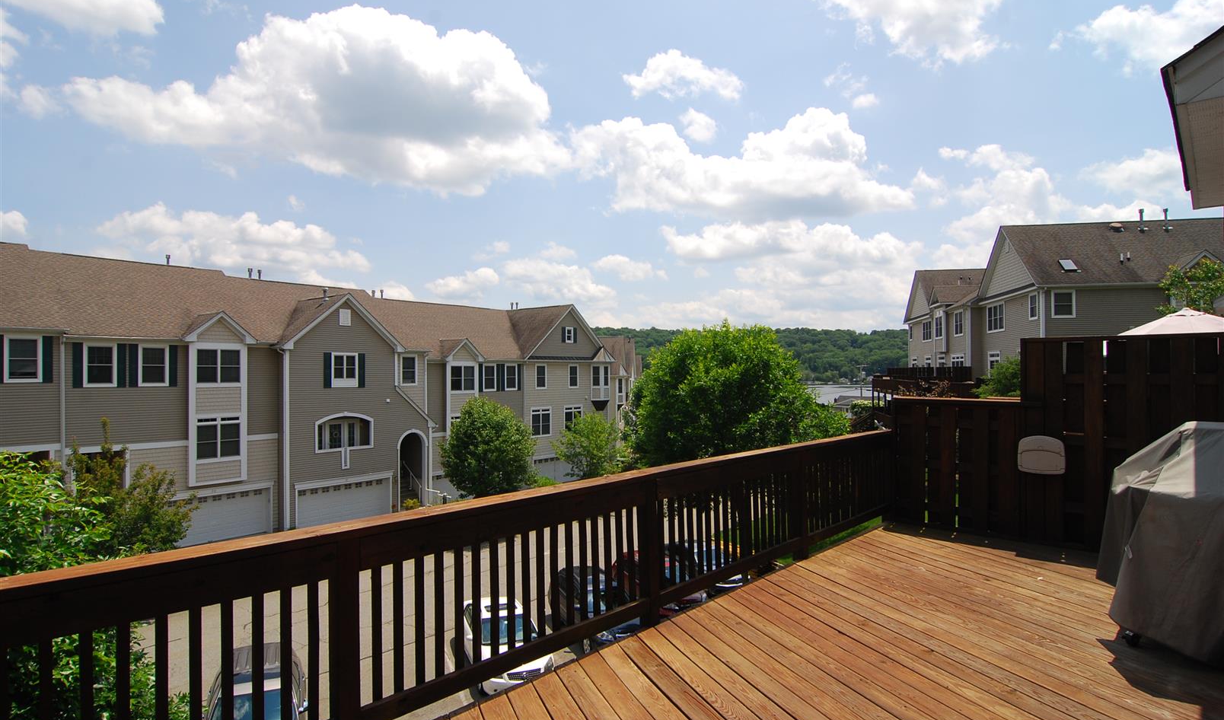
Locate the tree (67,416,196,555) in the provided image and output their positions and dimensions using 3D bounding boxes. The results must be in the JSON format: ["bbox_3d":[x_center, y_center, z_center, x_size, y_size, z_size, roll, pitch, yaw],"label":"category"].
[{"bbox_3d":[-16.000,5.100,20.500,3.600,6.200,3.500,0,-1,0],"label":"tree"}]

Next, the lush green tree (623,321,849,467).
[{"bbox_3d":[3.780,3.470,19.200,6.900,9.300,6.700,0,-1,0],"label":"lush green tree"}]

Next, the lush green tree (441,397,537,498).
[{"bbox_3d":[-6.100,5.100,30.400,4.700,6.500,4.600,0,-1,0],"label":"lush green tree"}]

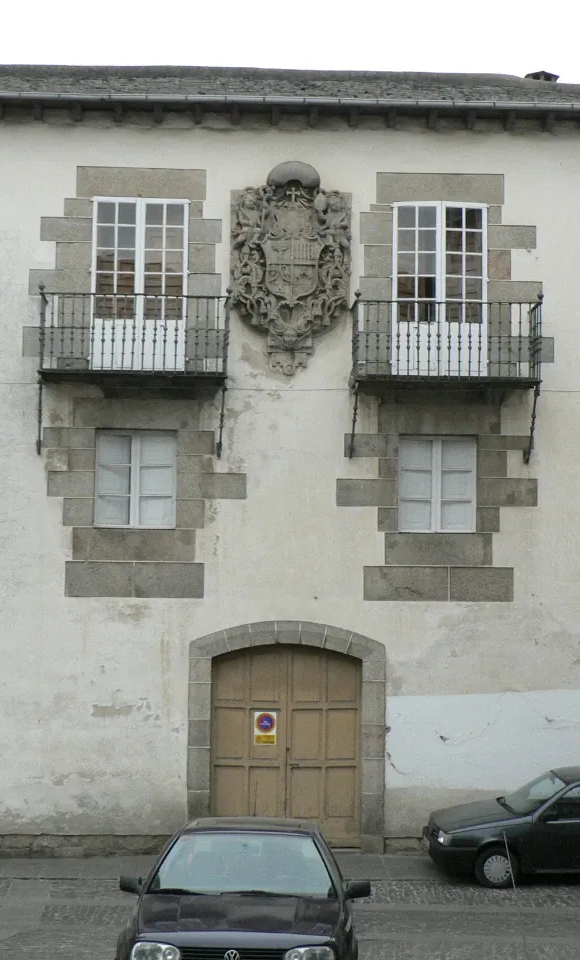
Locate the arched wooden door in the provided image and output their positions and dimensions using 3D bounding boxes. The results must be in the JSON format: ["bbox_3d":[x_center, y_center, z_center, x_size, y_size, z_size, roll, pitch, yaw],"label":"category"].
[{"bbox_3d":[-0.056,3.825,25.036,2.191,2.897,0.140,1,-5,-2],"label":"arched wooden door"}]

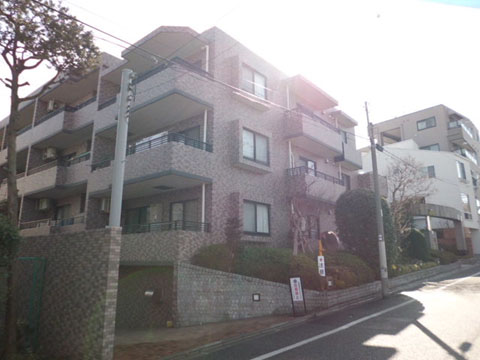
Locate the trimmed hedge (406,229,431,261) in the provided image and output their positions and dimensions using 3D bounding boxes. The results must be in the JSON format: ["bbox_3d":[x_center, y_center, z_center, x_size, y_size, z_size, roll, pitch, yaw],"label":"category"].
[{"bbox_3d":[12.725,4.634,25.700,1.650,2.250,1.650,-10,-16,39],"label":"trimmed hedge"}]

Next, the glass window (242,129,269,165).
[{"bbox_3d":[0.700,-1.322,14.698,0.100,1.220,1.680,-10,-16,39],"label":"glass window"}]

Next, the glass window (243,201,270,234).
[{"bbox_3d":[0.692,1.520,14.285,0.150,1.280,1.710,-10,-16,39],"label":"glass window"}]

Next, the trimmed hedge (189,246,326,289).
[{"bbox_3d":[0.920,3.313,13.538,5.900,1.500,1.300,11,-16,-42],"label":"trimmed hedge"}]

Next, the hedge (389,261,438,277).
[{"bbox_3d":[11.421,5.724,23.377,0.800,0.600,8.200,-11,-17,43],"label":"hedge"}]

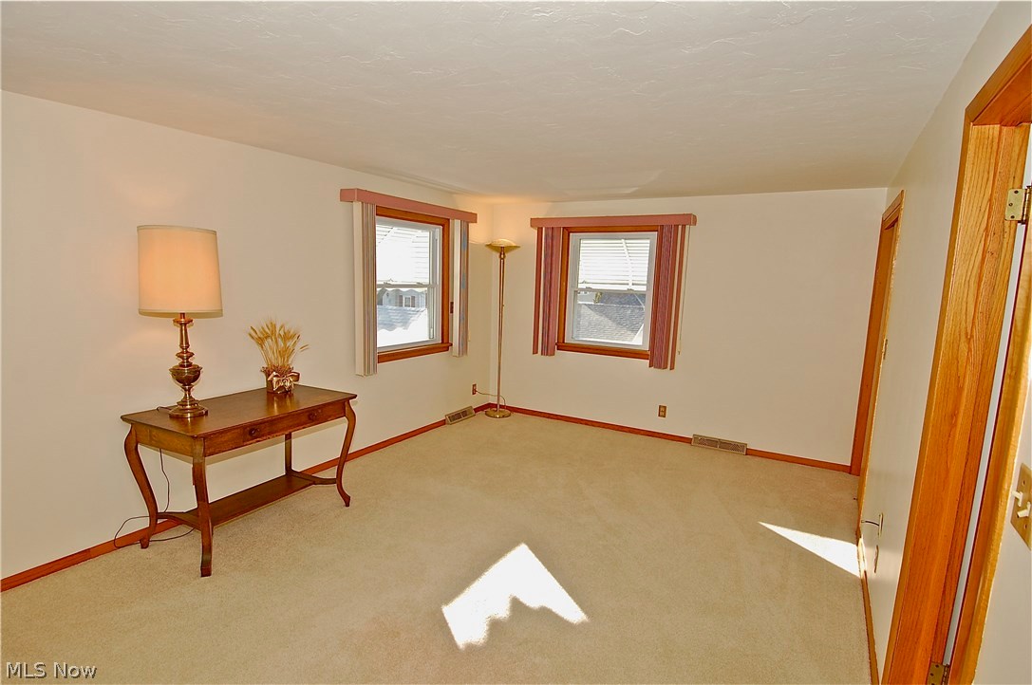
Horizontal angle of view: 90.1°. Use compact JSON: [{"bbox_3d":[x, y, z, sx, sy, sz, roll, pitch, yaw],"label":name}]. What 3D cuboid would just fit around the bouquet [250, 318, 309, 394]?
[{"bbox_3d":[-1.555,0.085,3.387,0.319,0.475,0.351,7,9,31],"label":"bouquet"}]

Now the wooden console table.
[{"bbox_3d":[-1.585,0.745,3.098,0.648,0.759,1.024,7,9,31],"label":"wooden console table"}]

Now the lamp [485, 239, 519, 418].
[{"bbox_3d":[-0.169,-0.134,5.582,0.367,1.893,0.367,2,8,0],"label":"lamp"}]

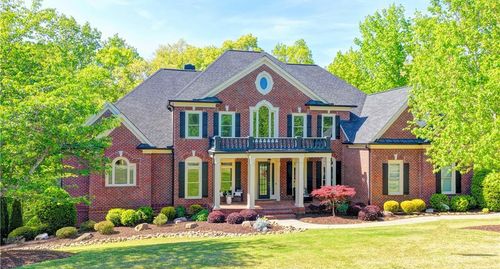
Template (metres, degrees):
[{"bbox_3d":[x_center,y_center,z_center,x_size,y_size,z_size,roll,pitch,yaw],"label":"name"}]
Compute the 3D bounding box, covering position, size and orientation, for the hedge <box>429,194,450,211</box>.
[{"bbox_3d":[11.487,4.082,23.500,1.120,0.950,1.080,0,-2,0],"label":"hedge"}]

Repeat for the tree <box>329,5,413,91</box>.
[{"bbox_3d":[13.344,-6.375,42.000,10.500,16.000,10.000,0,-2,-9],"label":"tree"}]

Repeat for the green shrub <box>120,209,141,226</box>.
[{"bbox_3d":[-6.395,4.424,20.800,0.900,0.830,0.880,0,-2,0],"label":"green shrub"}]

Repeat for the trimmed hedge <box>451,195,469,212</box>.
[{"bbox_3d":[12.804,4.219,23.700,1.100,0.980,1.050,0,-2,-9],"label":"trimmed hedge"}]

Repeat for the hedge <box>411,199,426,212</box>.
[{"bbox_3d":[10.032,4.249,23.100,0.920,0.760,0.900,0,-2,-9],"label":"hedge"}]

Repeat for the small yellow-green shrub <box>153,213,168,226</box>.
[{"bbox_3d":[-4.743,4.466,20.600,0.770,0.650,0.750,0,-2,0],"label":"small yellow-green shrub"}]

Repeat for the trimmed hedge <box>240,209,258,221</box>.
[{"bbox_3d":[-0.028,4.432,21.400,1.000,0.660,0.950,0,-2,-9],"label":"trimmed hedge"}]

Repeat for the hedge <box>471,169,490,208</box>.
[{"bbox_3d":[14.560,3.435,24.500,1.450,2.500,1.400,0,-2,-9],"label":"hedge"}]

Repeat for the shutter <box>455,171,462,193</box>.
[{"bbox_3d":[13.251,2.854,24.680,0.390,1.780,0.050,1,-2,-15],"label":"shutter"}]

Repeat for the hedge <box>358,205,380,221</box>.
[{"bbox_3d":[6.657,4.368,21.600,1.250,0.860,1.200,0,-2,-9],"label":"hedge"}]

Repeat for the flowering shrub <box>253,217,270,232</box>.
[{"bbox_3d":[0.571,4.380,19.300,0.840,0.720,0.800,0,-2,0],"label":"flowering shrub"}]

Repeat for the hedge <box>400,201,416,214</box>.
[{"bbox_3d":[9.338,4.282,22.800,0.930,0.740,0.900,0,-2,-9],"label":"hedge"}]

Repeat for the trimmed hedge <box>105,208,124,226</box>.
[{"bbox_3d":[-7.197,4.419,20.800,0.920,0.880,0.900,0,-2,0],"label":"trimmed hedge"}]

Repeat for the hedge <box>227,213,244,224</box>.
[{"bbox_3d":[-0.756,4.400,20.700,0.940,0.610,0.920,0,-2,0],"label":"hedge"}]

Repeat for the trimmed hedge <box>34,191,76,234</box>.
[{"bbox_3d":[-10.155,4.038,20.400,1.980,2.150,1.900,0,-2,0],"label":"trimmed hedge"}]

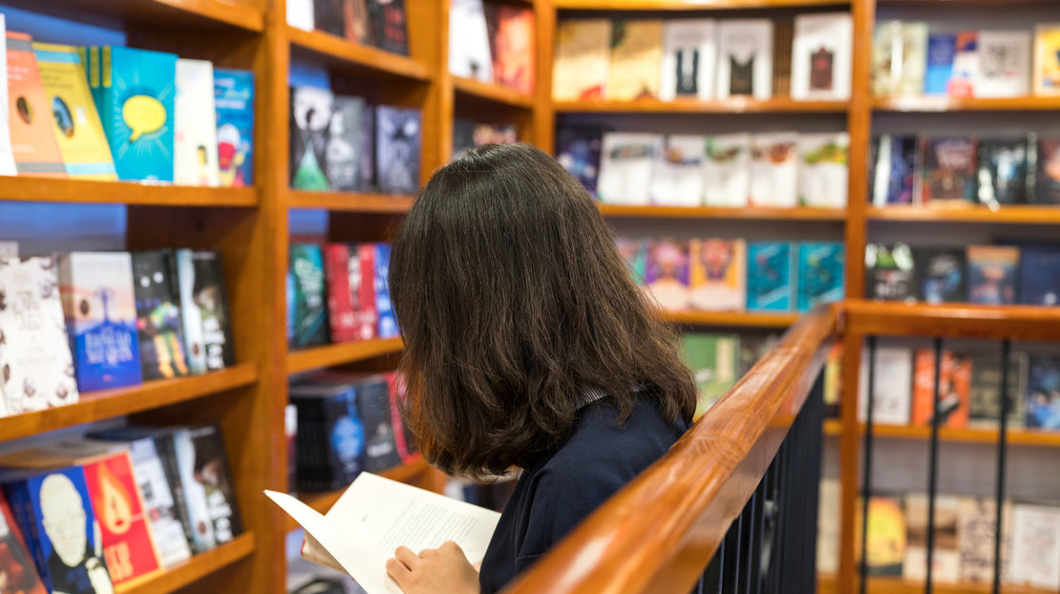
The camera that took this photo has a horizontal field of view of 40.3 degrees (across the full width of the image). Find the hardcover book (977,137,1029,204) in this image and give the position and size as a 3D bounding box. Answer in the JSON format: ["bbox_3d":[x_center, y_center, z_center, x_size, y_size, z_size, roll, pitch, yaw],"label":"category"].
[{"bbox_3d":[1.326,-0.348,4.054,0.129,0.190,0.027,2,-6,12],"label":"hardcover book"}]

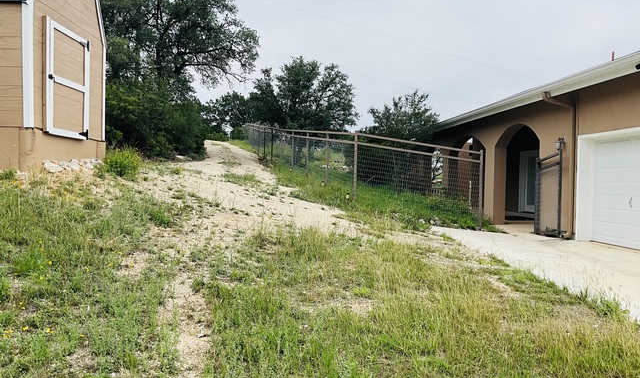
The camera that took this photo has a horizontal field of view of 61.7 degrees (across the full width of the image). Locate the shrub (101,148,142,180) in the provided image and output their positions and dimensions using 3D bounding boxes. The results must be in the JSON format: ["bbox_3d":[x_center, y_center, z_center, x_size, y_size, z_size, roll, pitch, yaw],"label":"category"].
[{"bbox_3d":[-3.739,-0.480,10.100,0.770,0.600,0.730,0,2,0],"label":"shrub"}]

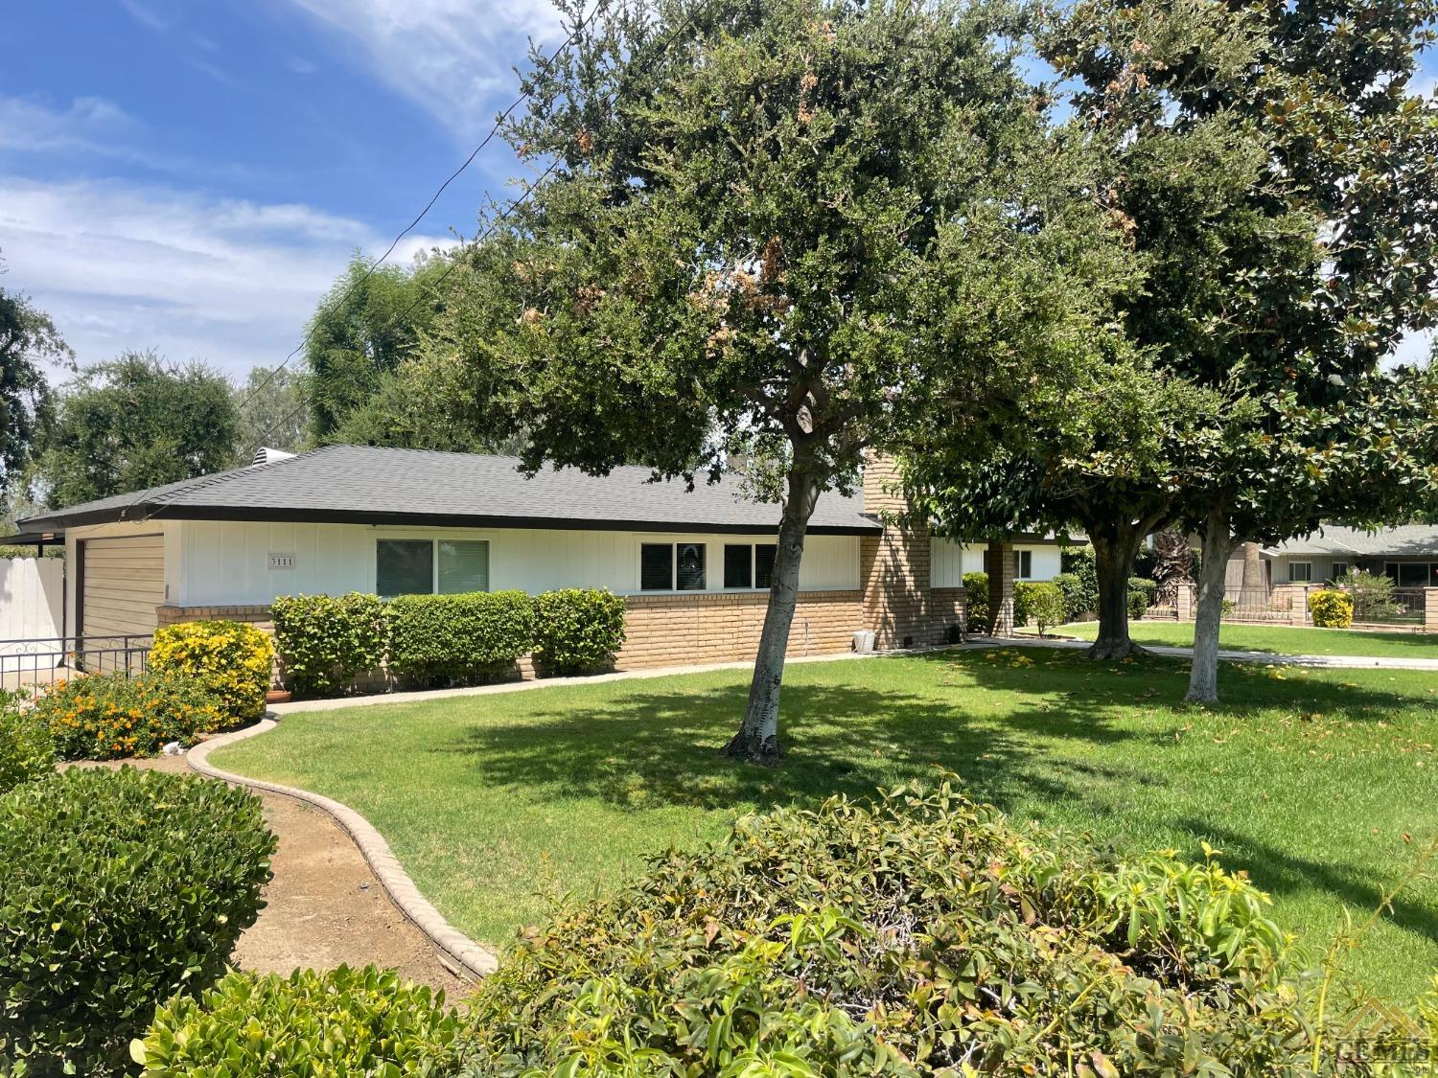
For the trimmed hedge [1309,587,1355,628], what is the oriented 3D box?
[{"bbox_3d":[17.191,1.938,30.310,1.080,1.050,1.120,1,-2,-42],"label":"trimmed hedge"}]

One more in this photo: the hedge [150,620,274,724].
[{"bbox_3d":[-5.902,1.519,12.608,1.280,1.150,1.180,1,-2,-42],"label":"hedge"}]

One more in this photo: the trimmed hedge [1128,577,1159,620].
[{"bbox_3d":[13.541,1.869,34.685,1.000,1.380,1.050,1,-2,-42],"label":"trimmed hedge"}]

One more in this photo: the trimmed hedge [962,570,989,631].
[{"bbox_3d":[6.793,1.671,28.601,0.850,1.520,0.850,1,-2,-42],"label":"trimmed hedge"}]

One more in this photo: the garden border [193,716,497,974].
[{"bbox_3d":[-3.498,1.943,8.435,0.950,0.130,8.860,1,-1,-29],"label":"garden border"}]

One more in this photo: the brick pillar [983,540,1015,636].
[{"bbox_3d":[6.560,1.170,25.100,0.400,2.270,0.400,1,-2,-41],"label":"brick pillar"}]

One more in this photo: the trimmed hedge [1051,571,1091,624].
[{"bbox_3d":[10.957,1.785,33.512,1.250,1.500,1.200,1,-2,-42],"label":"trimmed hedge"}]

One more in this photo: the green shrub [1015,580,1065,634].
[{"bbox_3d":[7.932,1.723,26.632,1.150,1.330,1.150,1,-2,-42],"label":"green shrub"}]

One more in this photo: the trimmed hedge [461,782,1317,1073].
[{"bbox_3d":[0.420,1.360,2.800,2.100,1.000,2.000,0,-1,0],"label":"trimmed hedge"}]

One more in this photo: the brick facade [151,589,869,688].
[{"bbox_3d":[-1.997,1.568,17.574,13.000,1.260,0.260,1,-2,-42],"label":"brick facade"}]

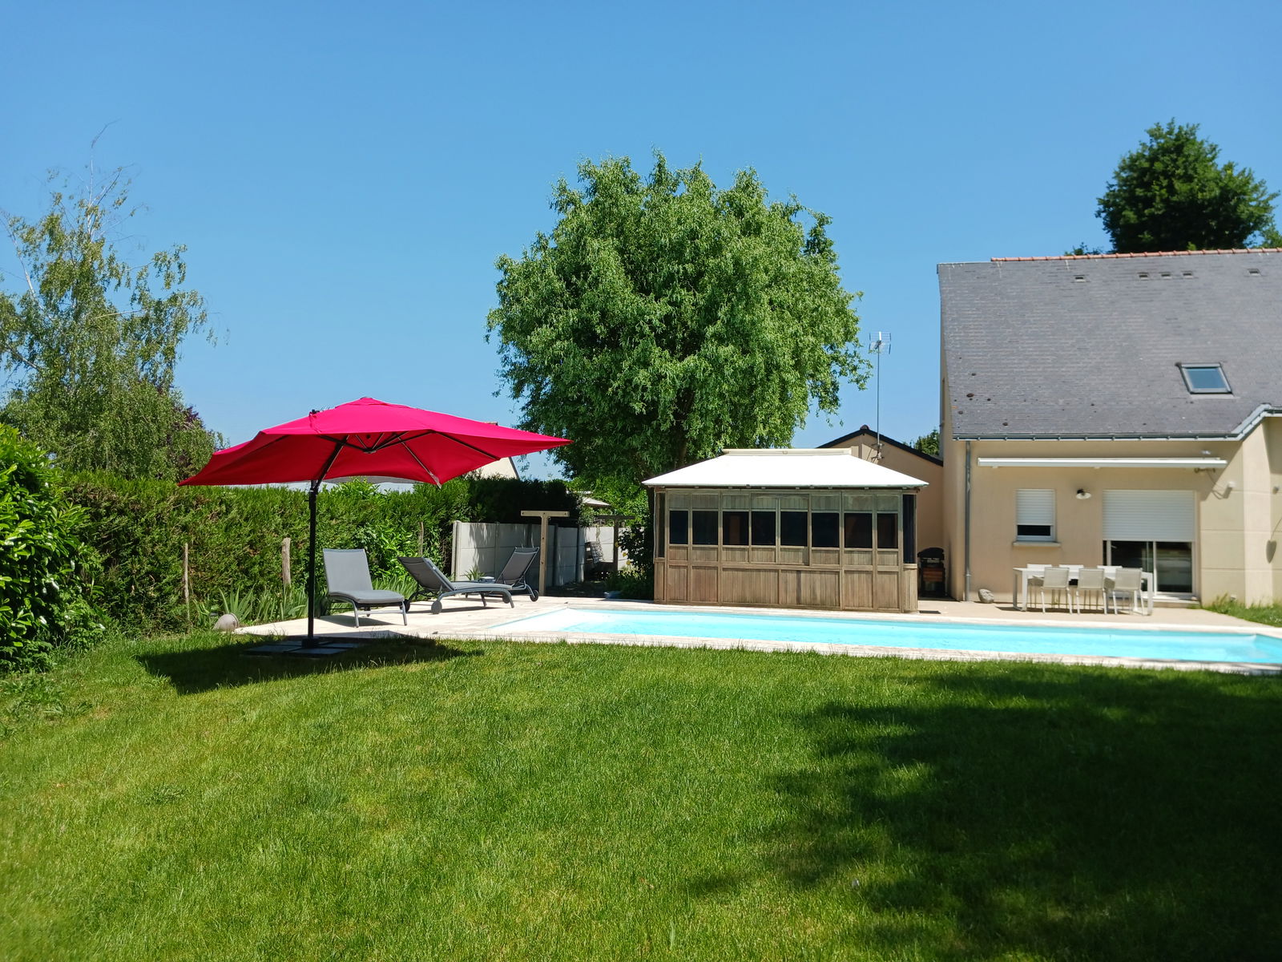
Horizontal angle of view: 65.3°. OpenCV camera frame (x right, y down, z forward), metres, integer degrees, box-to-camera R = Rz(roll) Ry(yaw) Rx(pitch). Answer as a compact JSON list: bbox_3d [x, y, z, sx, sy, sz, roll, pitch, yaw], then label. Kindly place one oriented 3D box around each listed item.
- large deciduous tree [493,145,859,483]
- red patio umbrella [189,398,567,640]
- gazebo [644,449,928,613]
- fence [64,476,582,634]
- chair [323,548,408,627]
[{"bbox_3d":[0.906,-2.594,23.691,8.800,10.174,8.400,1,-2,3],"label":"large deciduous tree"},{"bbox_3d":[-2.950,0.500,10.720,3.100,2.750,3.300,2,-3,-37],"label":"red patio umbrella"},{"bbox_3d":[2.923,0.847,19.399,5.250,3.020,3.300,0,-2,17],"label":"gazebo"},{"bbox_3d":[-5.008,1.142,19.142,1.200,2.200,13.536,0,-2,25],"label":"fence"},{"bbox_3d":[-4.094,1.545,14.679,0.700,1.000,1.630,2,-3,-35],"label":"chair"}]

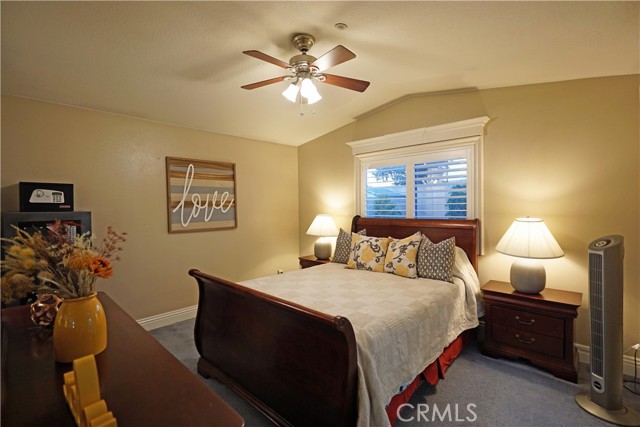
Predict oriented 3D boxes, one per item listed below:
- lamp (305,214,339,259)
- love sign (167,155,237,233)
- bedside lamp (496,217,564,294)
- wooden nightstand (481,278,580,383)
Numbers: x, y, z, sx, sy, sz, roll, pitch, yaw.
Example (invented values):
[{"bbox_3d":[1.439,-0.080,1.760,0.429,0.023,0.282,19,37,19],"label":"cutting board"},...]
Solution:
[{"bbox_3d":[0.050,0.345,4.181,0.475,0.660,0.475,-1,2,0],"label":"lamp"},{"bbox_3d":[-1.486,-0.235,3.696,0.035,0.911,0.905,1,3,44],"label":"love sign"},{"bbox_3d":[1.840,0.367,2.512,0.485,0.670,0.485,1,3,42],"label":"bedside lamp"},{"bbox_3d":[1.880,1.012,2.555,0.680,0.620,0.390,1,3,42],"label":"wooden nightstand"}]

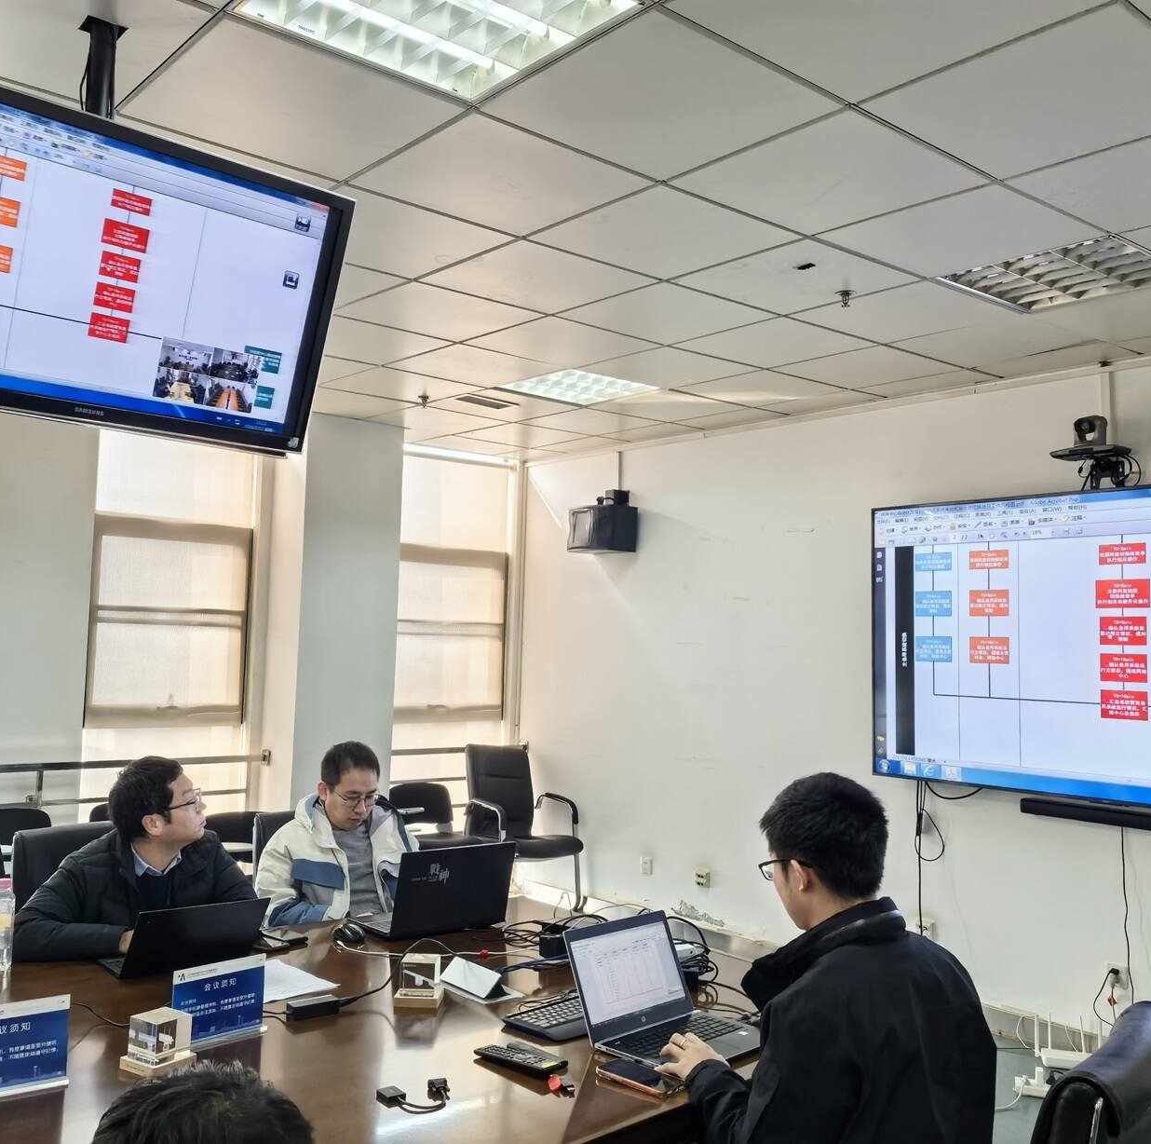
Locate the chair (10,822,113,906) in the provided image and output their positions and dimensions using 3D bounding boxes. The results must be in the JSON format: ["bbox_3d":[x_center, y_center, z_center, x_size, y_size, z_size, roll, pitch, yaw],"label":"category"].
[{"bbox_3d":[-1.340,1.308,3.561,0.630,1.000,0.580,-2,-4,42],"label":"chair"}]

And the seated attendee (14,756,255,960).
[{"bbox_3d":[-1.167,1.091,3.100,0.700,1.220,0.600,-1,-4,38],"label":"seated attendee"}]

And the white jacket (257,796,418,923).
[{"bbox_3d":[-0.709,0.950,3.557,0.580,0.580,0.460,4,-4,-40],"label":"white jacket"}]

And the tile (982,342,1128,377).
[{"bbox_3d":[1.953,-0.874,4.893,0.260,0.024,0.590,4,-4,-40],"label":"tile"}]

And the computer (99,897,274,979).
[{"bbox_3d":[-1.018,0.897,3.046,0.332,0.200,0.330,4,-4,-41],"label":"computer"}]

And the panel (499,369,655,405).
[{"bbox_3d":[0.019,-0.897,5.661,0.600,0.060,0.600,4,-4,-40],"label":"panel"}]

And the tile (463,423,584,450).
[{"bbox_3d":[-0.301,-0.813,6.955,0.590,0.024,0.590,4,-4,-40],"label":"tile"}]

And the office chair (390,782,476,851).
[{"bbox_3d":[-0.733,1.555,6.478,0.560,0.790,0.560,4,-4,-40],"label":"office chair"}]

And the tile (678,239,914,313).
[{"bbox_3d":[0.720,-0.966,3.903,0.595,0.020,0.595,4,-4,-40],"label":"tile"}]

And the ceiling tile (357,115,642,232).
[{"bbox_3d":[-0.196,-1.033,3.120,0.590,0.024,0.590,4,-4,-40],"label":"ceiling tile"}]

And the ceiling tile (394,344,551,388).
[{"bbox_3d":[-0.442,-0.915,5.266,0.590,0.024,0.590,4,-4,-40],"label":"ceiling tile"}]

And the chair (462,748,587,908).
[{"bbox_3d":[-0.346,1.585,7.293,0.590,0.960,0.610,4,-4,-40],"label":"chair"}]

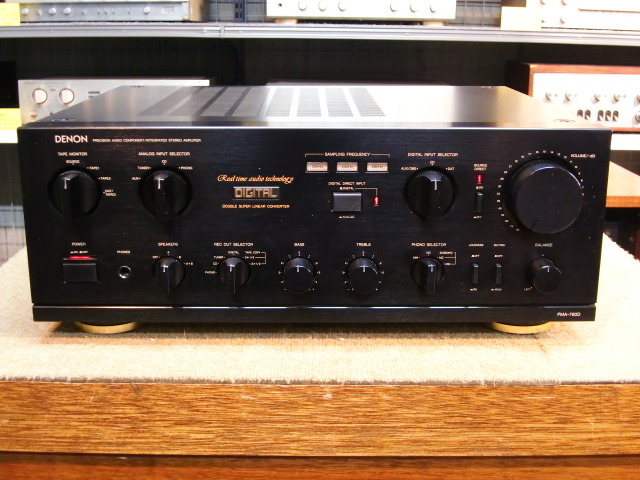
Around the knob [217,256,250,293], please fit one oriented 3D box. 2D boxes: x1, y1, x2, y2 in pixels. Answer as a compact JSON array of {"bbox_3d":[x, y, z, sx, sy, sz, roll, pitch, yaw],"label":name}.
[{"bbox_3d":[-0.065,0.027,0.640,0.025,0.025,0.018,0,15,-1],"label":"knob"}]

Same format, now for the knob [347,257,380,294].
[{"bbox_3d":[0.033,0.027,0.639,0.024,0.024,0.020,0,15,-1],"label":"knob"}]

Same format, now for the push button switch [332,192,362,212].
[{"bbox_3d":[0.020,-0.028,0.631,0.021,0.013,0.007,0,15,-1],"label":"push button switch"}]

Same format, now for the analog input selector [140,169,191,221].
[{"bbox_3d":[-0.115,-0.033,0.620,0.036,0.036,0.021,0,15,-1],"label":"analog input selector"}]

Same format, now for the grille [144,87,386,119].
[{"bbox_3d":[-0.049,-0.134,0.820,0.205,0.004,0.251,0,15,-1],"label":"grille"}]

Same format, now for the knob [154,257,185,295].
[{"bbox_3d":[-0.115,0.027,0.640,0.025,0.025,0.018,0,15,-1],"label":"knob"}]

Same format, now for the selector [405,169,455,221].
[{"bbox_3d":[0.084,-0.032,0.623,0.036,0.036,0.021,0,15,-1],"label":"selector"}]

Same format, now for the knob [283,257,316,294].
[{"bbox_3d":[-0.015,0.027,0.641,0.025,0.025,0.018,0,15,-1],"label":"knob"}]

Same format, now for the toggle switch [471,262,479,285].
[{"bbox_3d":[0.118,0.026,0.647,0.004,0.015,0.007,0,15,-1],"label":"toggle switch"}]

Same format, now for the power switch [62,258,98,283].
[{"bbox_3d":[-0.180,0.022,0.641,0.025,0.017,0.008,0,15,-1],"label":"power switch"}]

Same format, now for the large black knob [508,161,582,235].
[{"bbox_3d":[0.165,-0.032,0.624,0.050,0.050,0.021,0,15,-1],"label":"large black knob"}]

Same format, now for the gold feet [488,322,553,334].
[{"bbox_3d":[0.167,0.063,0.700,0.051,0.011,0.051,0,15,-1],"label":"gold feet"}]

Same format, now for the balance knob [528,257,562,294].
[{"bbox_3d":[0.169,0.027,0.642,0.024,0.024,0.019,0,15,-1],"label":"balance knob"}]

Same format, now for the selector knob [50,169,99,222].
[{"bbox_3d":[-0.182,-0.032,0.621,0.036,0.036,0.019,0,15,-1],"label":"selector knob"}]

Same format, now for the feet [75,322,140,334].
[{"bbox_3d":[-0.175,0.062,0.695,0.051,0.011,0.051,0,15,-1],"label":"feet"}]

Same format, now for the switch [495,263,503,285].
[{"bbox_3d":[0.135,0.026,0.646,0.004,0.014,0.007,0,15,-1],"label":"switch"}]

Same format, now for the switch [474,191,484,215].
[{"bbox_3d":[0.118,-0.028,0.631,0.004,0.014,0.007,0,15,-1],"label":"switch"}]

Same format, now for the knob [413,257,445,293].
[{"bbox_3d":[0.083,0.027,0.642,0.025,0.025,0.018,0,15,-1],"label":"knob"}]

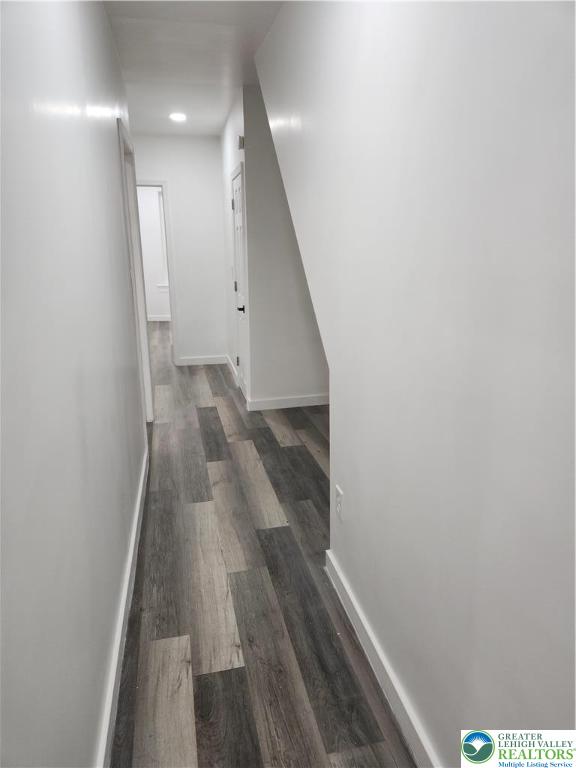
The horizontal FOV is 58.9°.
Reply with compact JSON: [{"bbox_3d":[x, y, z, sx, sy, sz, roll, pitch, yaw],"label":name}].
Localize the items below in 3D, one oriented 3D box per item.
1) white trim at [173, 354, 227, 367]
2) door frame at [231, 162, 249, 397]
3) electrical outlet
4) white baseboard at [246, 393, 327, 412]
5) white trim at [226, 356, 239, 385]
[{"bbox_3d":[-1.088,-0.291,6.426,0.660,0.092,0.018,-4,15,-11],"label":"white trim"},{"bbox_3d":[-0.424,-0.862,4.767,0.045,2.000,0.650,-4,15,-11],"label":"door frame"},{"bbox_3d":[0.205,0.479,2.040,0.008,0.117,0.073,-4,15,-11],"label":"electrical outlet"},{"bbox_3d":[0.032,0.168,4.613,0.800,0.092,0.018,-4,15,-11],"label":"white baseboard"},{"bbox_3d":[-0.648,-0.176,5.959,0.018,0.092,1.107,-4,15,-11],"label":"white trim"}]

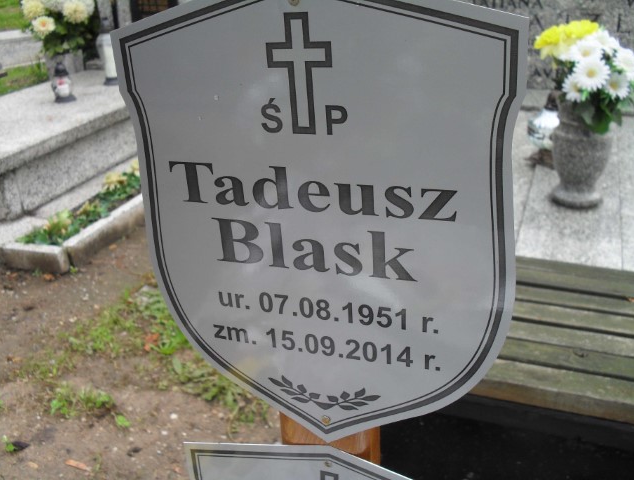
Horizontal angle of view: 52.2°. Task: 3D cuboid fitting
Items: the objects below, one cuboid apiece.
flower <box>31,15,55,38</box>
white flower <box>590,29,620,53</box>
[{"bbox_3d":[-1.353,-1.056,3.200,0.115,0.115,0.055,-11,9,-14],"label":"flower"},{"bbox_3d":[0.651,-0.451,1.470,0.075,0.035,0.072,-6,63,-5],"label":"white flower"}]

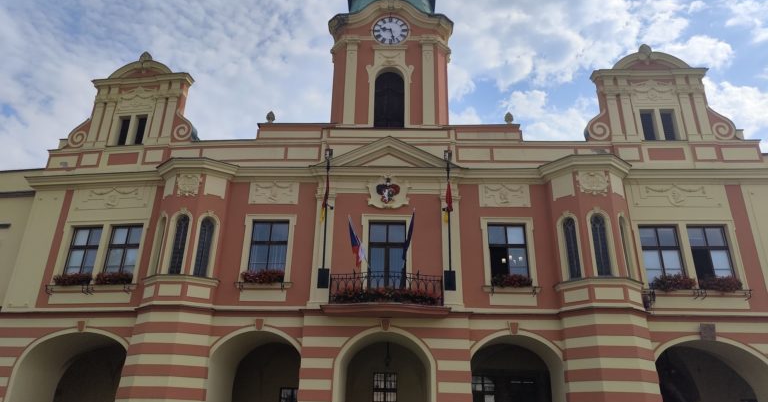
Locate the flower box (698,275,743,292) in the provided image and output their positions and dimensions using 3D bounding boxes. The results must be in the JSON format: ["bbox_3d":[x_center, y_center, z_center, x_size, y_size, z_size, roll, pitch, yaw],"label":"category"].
[{"bbox_3d":[10.684,2.642,16.209,1.220,0.450,0.360,0,-22,3],"label":"flower box"}]

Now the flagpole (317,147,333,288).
[{"bbox_3d":[-1.930,0.499,17.173,0.369,4.862,0.349,0,-17,2],"label":"flagpole"}]

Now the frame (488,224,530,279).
[{"bbox_3d":[4.315,1.851,17.706,1.317,2.197,0.200,0,-22,3],"label":"frame"}]

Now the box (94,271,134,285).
[{"bbox_3d":[-9.572,2.784,18.160,1.250,0.400,0.360,0,-22,3],"label":"box"}]

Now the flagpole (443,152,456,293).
[{"bbox_3d":[2.179,0.552,17.044,0.369,4.873,0.349,1,-17,2],"label":"flagpole"}]

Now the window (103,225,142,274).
[{"bbox_3d":[-9.234,1.767,18.036,1.219,2.030,0.150,-2,-22,7],"label":"window"}]

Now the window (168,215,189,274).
[{"bbox_3d":[-6.846,1.466,17.093,0.433,2.128,0.145,0,-22,4],"label":"window"}]

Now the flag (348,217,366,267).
[{"bbox_3d":[-0.842,1.271,16.221,0.550,1.650,0.450,0,-22,2],"label":"flag"}]

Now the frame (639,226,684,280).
[{"bbox_3d":[9.319,1.744,17.039,1.332,1.981,0.150,0,-22,3],"label":"frame"}]

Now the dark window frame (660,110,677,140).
[{"bbox_3d":[10.557,-2.808,18.946,0.596,1.373,0.145,0,-22,3],"label":"dark window frame"}]

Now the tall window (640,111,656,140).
[{"bbox_3d":[9.875,-2.803,18.956,0.569,1.341,0.150,0,-22,3],"label":"tall window"}]

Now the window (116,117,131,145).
[{"bbox_3d":[-10.341,-2.771,20.337,0.477,1.333,0.145,-2,-22,8],"label":"window"}]

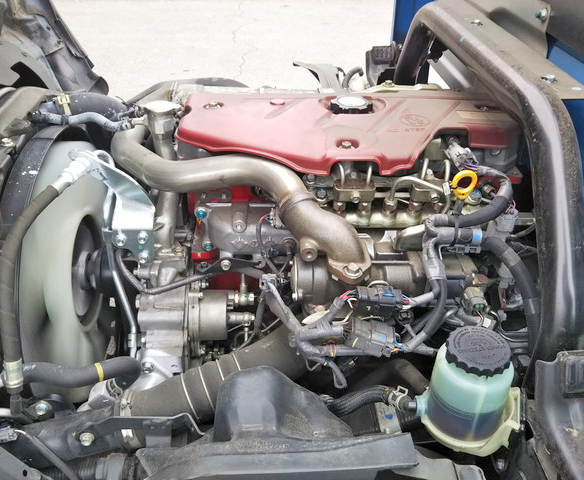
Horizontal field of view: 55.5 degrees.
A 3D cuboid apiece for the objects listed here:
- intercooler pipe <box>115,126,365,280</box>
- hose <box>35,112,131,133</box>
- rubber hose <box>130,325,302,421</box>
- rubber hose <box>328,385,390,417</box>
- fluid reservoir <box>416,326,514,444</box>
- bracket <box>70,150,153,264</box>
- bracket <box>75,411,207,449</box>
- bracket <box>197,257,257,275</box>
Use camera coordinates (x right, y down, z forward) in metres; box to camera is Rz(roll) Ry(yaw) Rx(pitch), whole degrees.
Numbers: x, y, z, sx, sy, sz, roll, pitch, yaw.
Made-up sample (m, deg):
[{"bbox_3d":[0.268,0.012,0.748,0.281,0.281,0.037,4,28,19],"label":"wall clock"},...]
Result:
[{"bbox_3d":[-0.085,-0.060,0.862,0.395,0.155,0.270,0,29,0],"label":"intercooler pipe"},{"bbox_3d":[-0.347,-0.195,0.920,0.160,0.030,0.045,0,29,0],"label":"hose"},{"bbox_3d":[-0.101,0.187,0.755,0.255,0.088,0.078,-9,30,-16],"label":"rubber hose"},{"bbox_3d":[0.083,0.207,0.710,0.082,0.034,0.032,-5,29,-9],"label":"rubber hose"},{"bbox_3d":[0.215,0.180,0.685,0.108,0.118,0.100,0,29,0],"label":"fluid reservoir"},{"bbox_3d":[-0.270,-0.055,0.830,0.122,0.160,0.070,0,29,0],"label":"bracket"},{"bbox_3d":[-0.191,0.240,0.695,0.160,0.042,0.035,1,29,3],"label":"bracket"},{"bbox_3d":[-0.101,0.040,0.870,0.097,0.030,0.020,1,29,3],"label":"bracket"}]

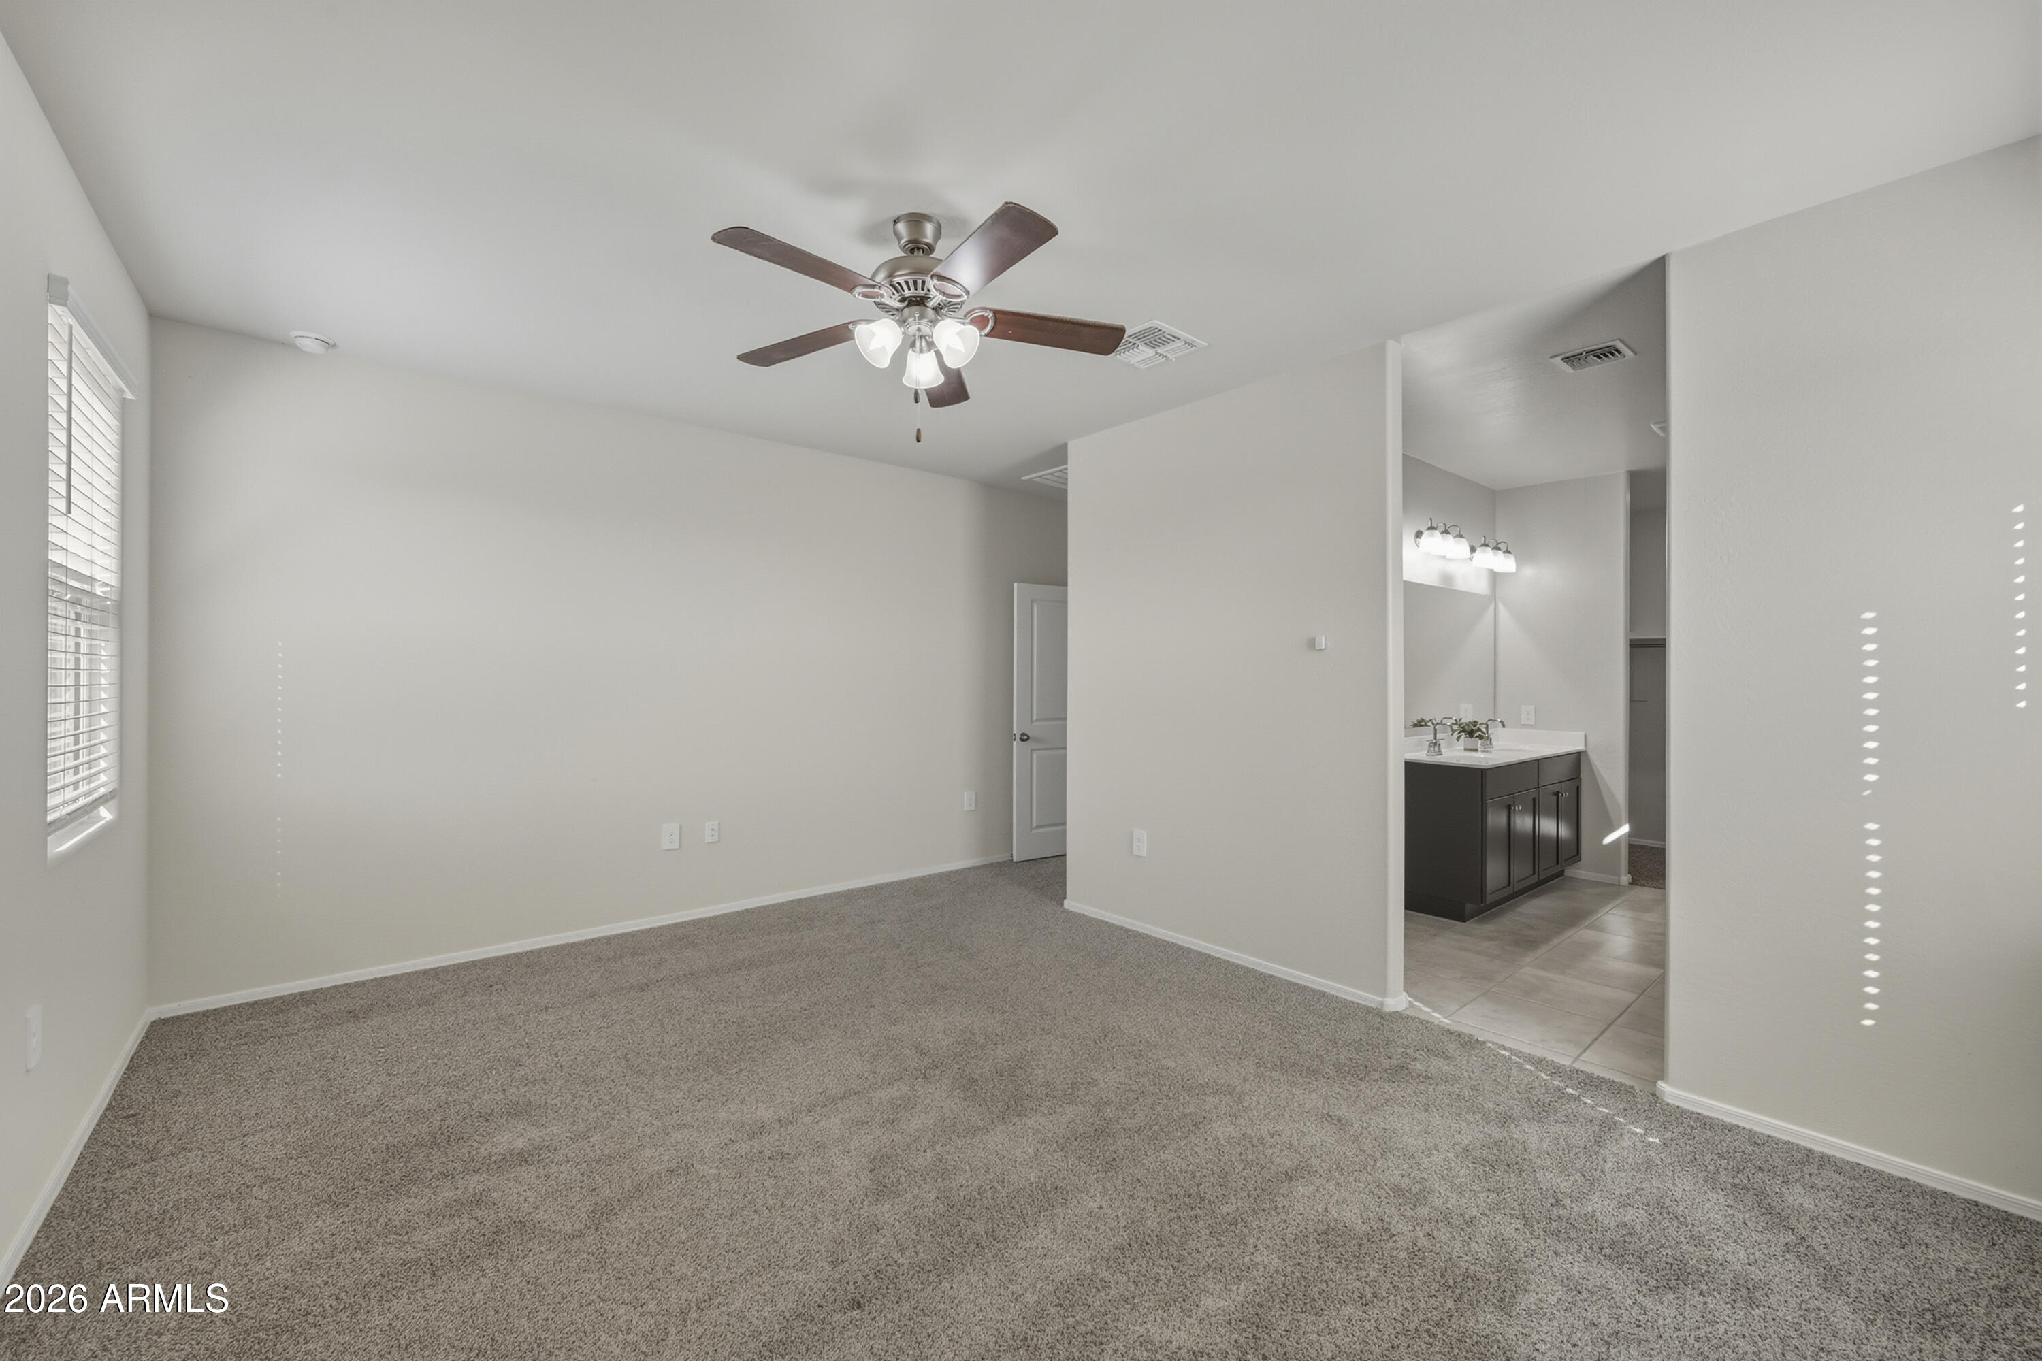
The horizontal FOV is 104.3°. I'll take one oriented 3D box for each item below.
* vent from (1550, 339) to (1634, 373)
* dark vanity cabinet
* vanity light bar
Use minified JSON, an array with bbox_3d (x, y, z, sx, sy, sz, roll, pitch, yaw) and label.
[{"bbox_3d":[2.476,-1.387,3.428,0.260,0.024,0.255,0,0,-41],"label":"vent"},{"bbox_3d":[3.016,0.917,5.098,1.760,0.853,0.535,0,0,-41],"label":"dark vanity cabinet"},{"bbox_3d":[2.915,-0.864,5.184,1.485,0.215,0.250,0,0,-41],"label":"vanity light bar"}]

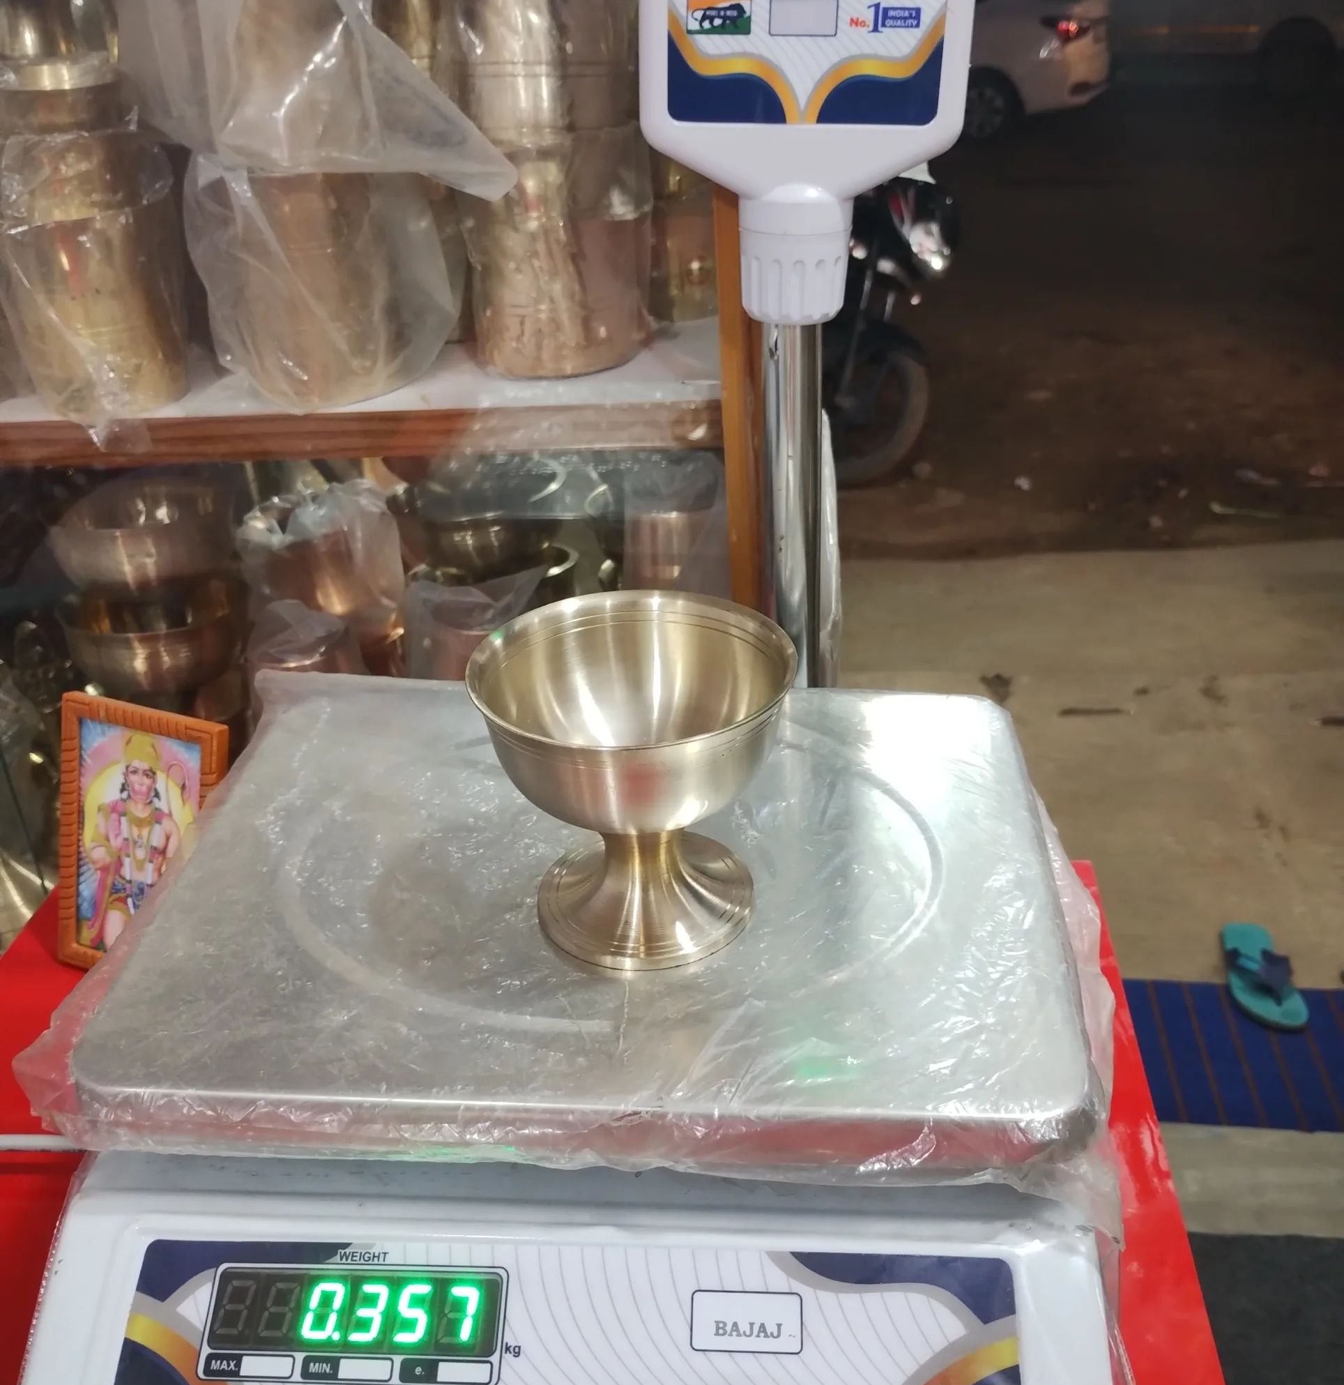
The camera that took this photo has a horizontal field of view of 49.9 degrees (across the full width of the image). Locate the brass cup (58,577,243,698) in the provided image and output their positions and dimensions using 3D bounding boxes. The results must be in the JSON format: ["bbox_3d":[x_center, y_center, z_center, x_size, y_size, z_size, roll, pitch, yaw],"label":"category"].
[{"bbox_3d":[-0.346,-0.031,0.966,0.117,0.068,0.117,-2,30,1],"label":"brass cup"}]

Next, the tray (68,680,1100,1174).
[{"bbox_3d":[-0.023,0.068,0.528,0.313,0.021,0.243,1,30,5],"label":"tray"}]

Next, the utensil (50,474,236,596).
[{"bbox_3d":[-0.336,-0.095,0.929,0.116,0.066,0.116,-2,30,1],"label":"utensil"}]

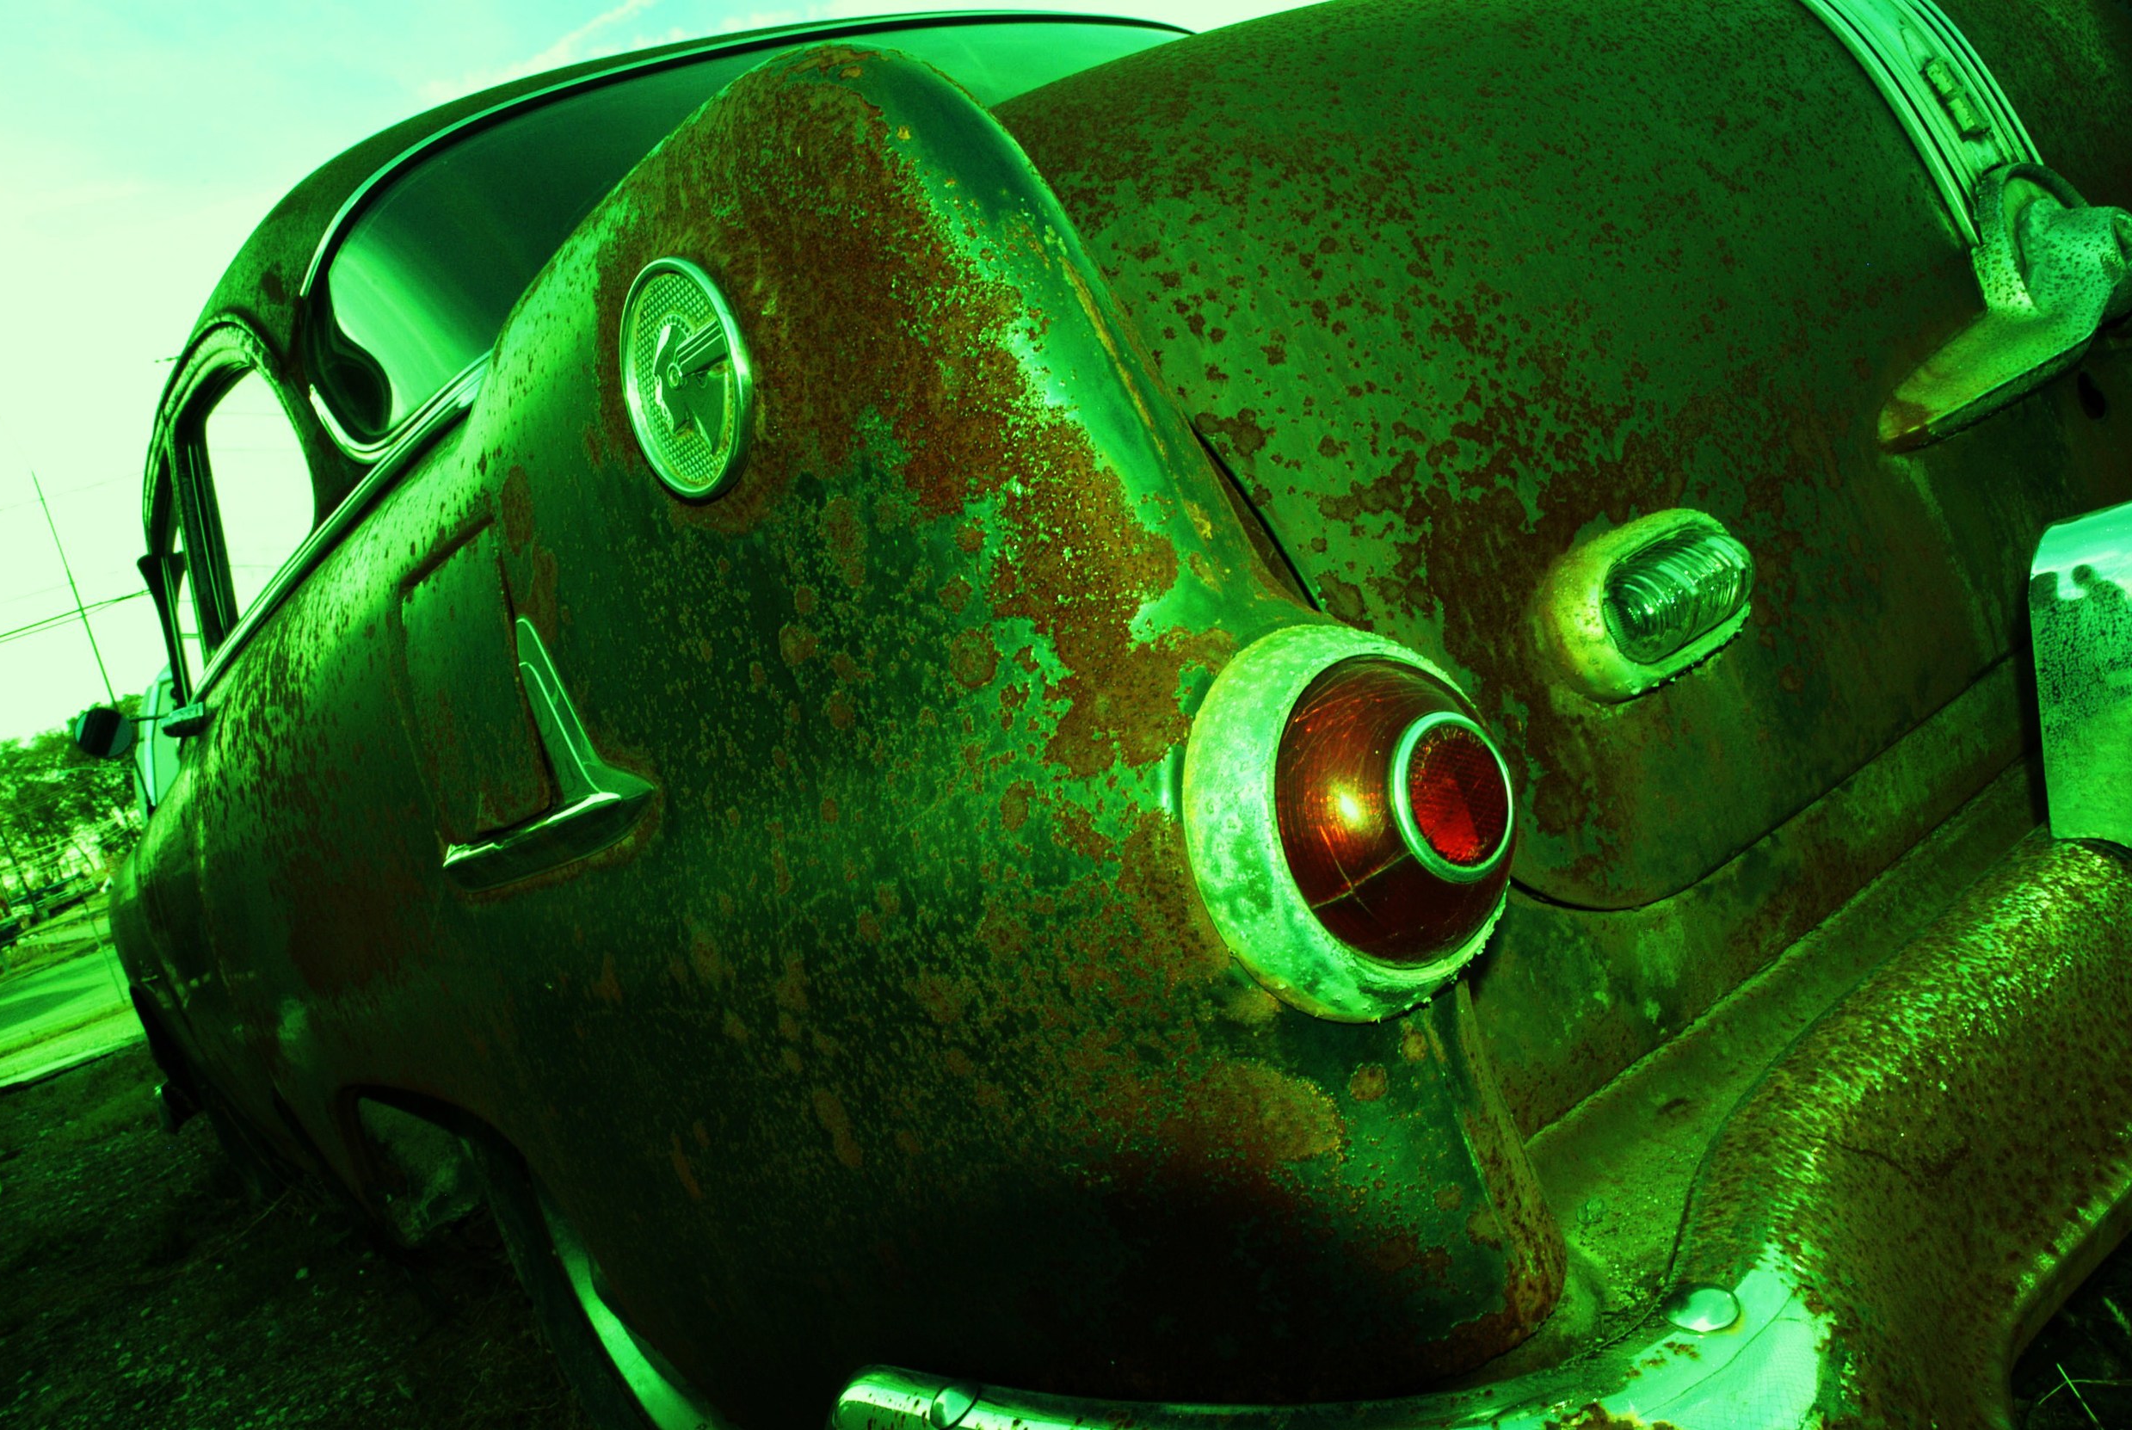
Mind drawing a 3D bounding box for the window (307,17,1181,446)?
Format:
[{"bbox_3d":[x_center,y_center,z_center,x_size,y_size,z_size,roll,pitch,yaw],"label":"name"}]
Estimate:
[{"bbox_3d":[-0.129,-0.678,1.910,1.400,0.360,0.540,-23,6,-32],"label":"window"}]

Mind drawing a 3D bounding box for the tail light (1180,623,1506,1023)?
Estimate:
[{"bbox_3d":[0.130,0.037,0.622,0.160,0.160,0.070,-23,3,-33],"label":"tail light"}]

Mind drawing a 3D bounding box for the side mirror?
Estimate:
[{"bbox_3d":[-1.993,0.040,3.338,0.110,0.108,0.040,-24,6,-38],"label":"side mirror"}]

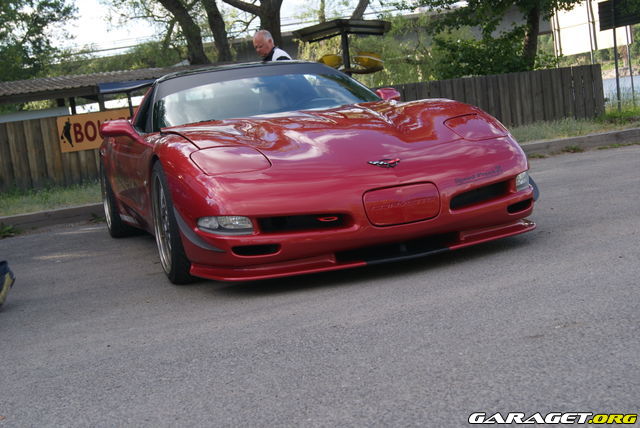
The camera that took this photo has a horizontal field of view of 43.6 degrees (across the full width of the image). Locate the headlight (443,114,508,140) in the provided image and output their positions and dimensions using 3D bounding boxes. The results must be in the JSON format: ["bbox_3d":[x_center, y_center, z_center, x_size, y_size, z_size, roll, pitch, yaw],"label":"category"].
[{"bbox_3d":[0.751,-0.433,4.083,0.300,0.120,0.400,-9,7,-20],"label":"headlight"}]

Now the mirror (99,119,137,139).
[{"bbox_3d":[-1.209,-0.531,4.869,0.220,0.130,0.150,-9,7,-20],"label":"mirror"}]

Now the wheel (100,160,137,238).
[{"bbox_3d":[-1.614,-0.151,6.569,0.260,0.666,0.666,-9,7,-20],"label":"wheel"}]

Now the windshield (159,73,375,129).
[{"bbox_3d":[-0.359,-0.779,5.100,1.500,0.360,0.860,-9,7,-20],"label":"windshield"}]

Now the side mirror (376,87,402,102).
[{"bbox_3d":[0.470,-0.800,5.488,0.220,0.130,0.150,-9,7,-20],"label":"side mirror"}]

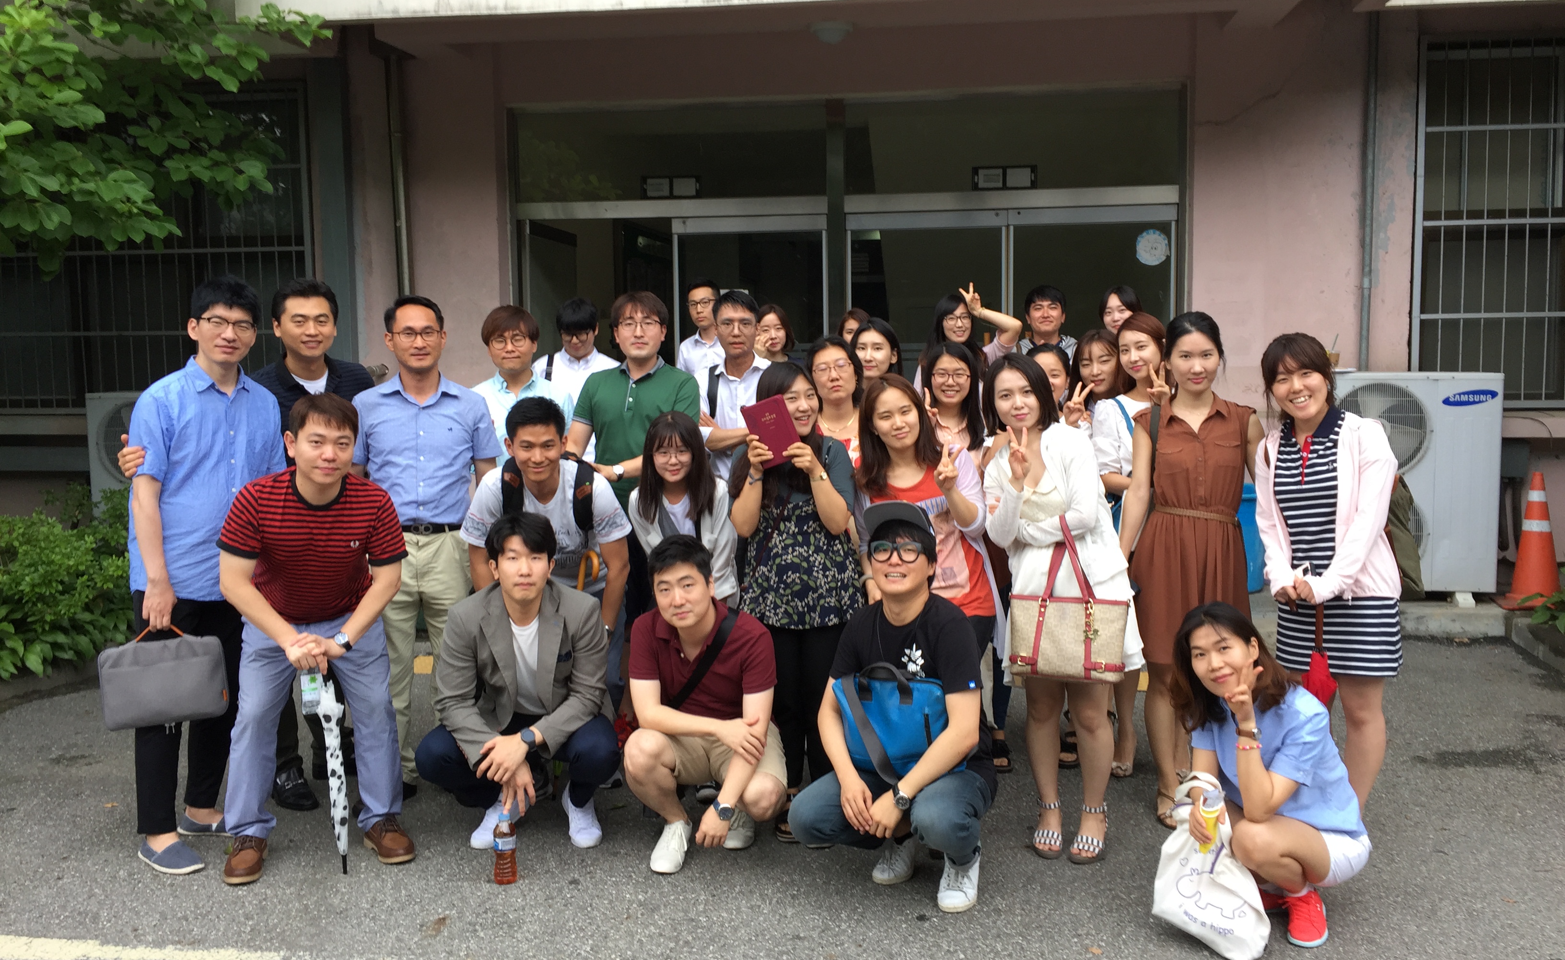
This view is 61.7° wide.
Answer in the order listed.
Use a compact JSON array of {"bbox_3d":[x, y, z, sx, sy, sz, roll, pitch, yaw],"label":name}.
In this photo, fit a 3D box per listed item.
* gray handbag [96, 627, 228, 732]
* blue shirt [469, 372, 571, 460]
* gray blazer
[{"bbox_3d":[-1.840,0.589,3.900,0.350,0.280,0.070,-7,7,-18],"label":"gray handbag"},{"bbox_3d":[-0.981,-0.075,4.979,0.450,0.670,0.280,-1,5,-8],"label":"blue shirt"},{"bbox_3d":[-0.813,0.606,4.100,0.530,0.560,0.450,-1,5,-8],"label":"gray blazer"}]

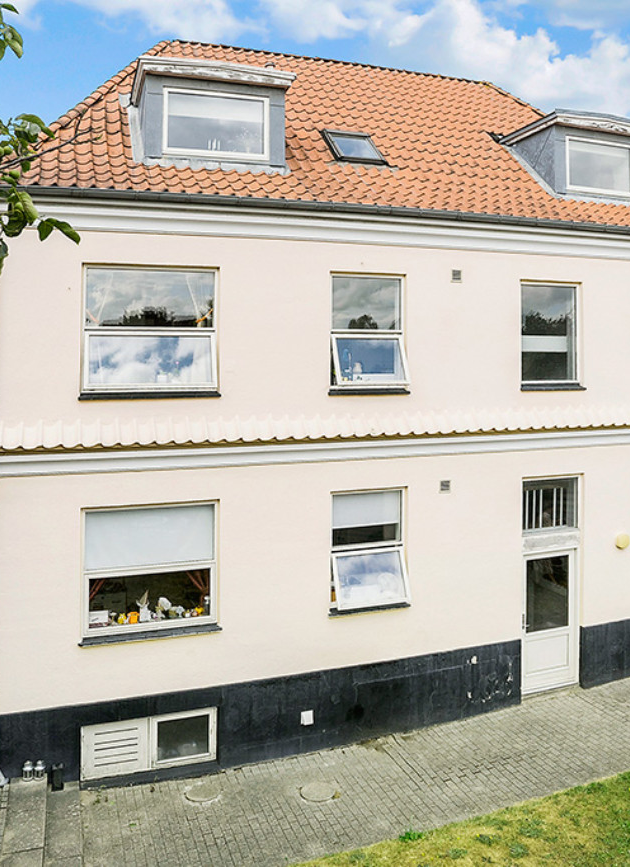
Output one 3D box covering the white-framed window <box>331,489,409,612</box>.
[{"bbox_3d":[0.716,1.542,8.069,1.041,1.579,0.280,-1,3,-17],"label":"white-framed window"}]

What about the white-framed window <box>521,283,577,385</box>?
[{"bbox_3d":[3.355,-1.445,8.981,1.010,1.482,0.120,-1,3,-17],"label":"white-framed window"}]

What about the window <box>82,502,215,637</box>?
[{"bbox_3d":[-2.039,1.670,7.659,1.611,1.539,0.120,-1,4,-18],"label":"window"}]

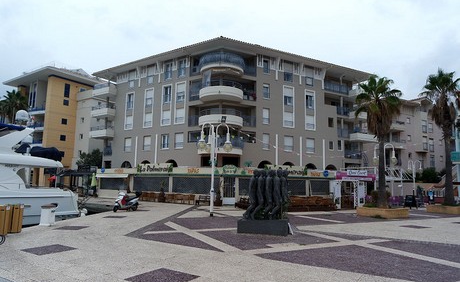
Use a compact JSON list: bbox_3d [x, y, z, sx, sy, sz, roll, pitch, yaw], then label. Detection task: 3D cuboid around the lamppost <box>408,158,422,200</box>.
[{"bbox_3d":[22.664,4.827,37.783,1.700,4.750,1.700,-3,-9,31],"label":"lamppost"}]

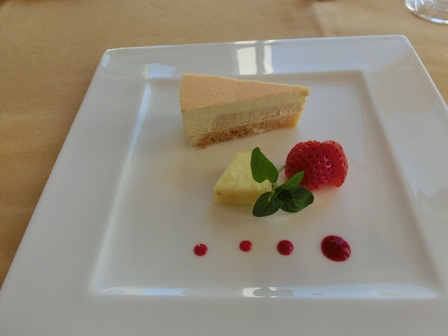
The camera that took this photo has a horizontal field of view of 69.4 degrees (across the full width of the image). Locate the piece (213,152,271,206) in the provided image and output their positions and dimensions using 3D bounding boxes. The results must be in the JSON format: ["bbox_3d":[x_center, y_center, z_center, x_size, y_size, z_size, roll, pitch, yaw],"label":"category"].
[{"bbox_3d":[0.014,0.007,0.209,0.038,0.017,0.030,-1,54,5],"label":"piece"}]

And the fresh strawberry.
[{"bbox_3d":[0.057,-0.001,0.201,0.038,0.031,0.033,-1,54,5],"label":"fresh strawberry"}]

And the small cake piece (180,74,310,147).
[{"bbox_3d":[0.015,-0.042,0.232,0.086,0.036,0.038,1,55,6],"label":"small cake piece"}]

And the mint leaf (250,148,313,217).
[{"bbox_3d":[0.035,0.008,0.191,0.035,0.026,0.037,-1,54,5],"label":"mint leaf"}]

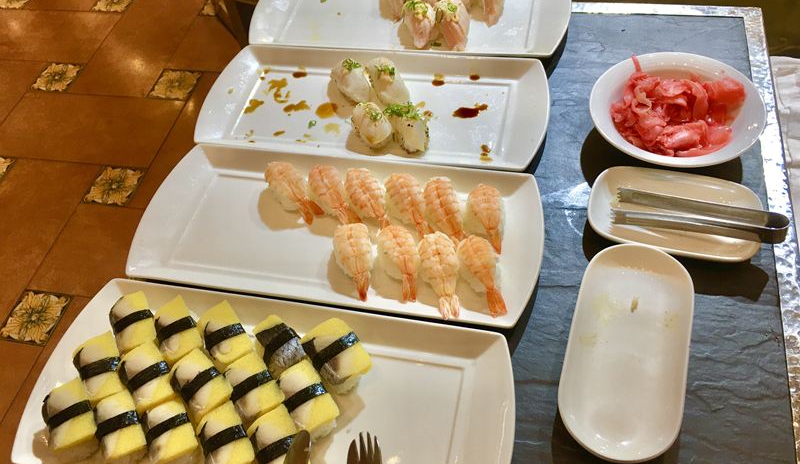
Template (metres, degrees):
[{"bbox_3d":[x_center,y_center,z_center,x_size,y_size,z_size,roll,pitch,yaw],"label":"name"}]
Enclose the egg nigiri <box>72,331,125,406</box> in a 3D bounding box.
[{"bbox_3d":[-0.249,0.121,0.573,0.035,0.031,0.056,-27,54,-12],"label":"egg nigiri"}]

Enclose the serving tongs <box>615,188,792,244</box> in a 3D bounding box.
[{"bbox_3d":[0.277,-0.014,0.626,0.155,0.020,0.029,9,54,21],"label":"serving tongs"}]

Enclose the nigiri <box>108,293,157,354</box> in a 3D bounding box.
[{"bbox_3d":[-0.238,0.088,0.616,0.033,0.030,0.058,-22,53,-10],"label":"nigiri"}]

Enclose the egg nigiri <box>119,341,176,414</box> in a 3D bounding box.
[{"bbox_3d":[-0.208,0.126,0.564,0.035,0.031,0.056,-30,55,-14],"label":"egg nigiri"}]

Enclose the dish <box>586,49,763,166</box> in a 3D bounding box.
[{"bbox_3d":[0.290,-0.117,0.719,0.175,0.049,0.175,6,54,12],"label":"dish"}]

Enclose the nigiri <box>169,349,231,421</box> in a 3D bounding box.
[{"bbox_3d":[-0.161,0.126,0.556,0.035,0.031,0.052,-33,56,-16],"label":"nigiri"}]

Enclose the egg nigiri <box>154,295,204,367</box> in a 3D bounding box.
[{"bbox_3d":[-0.192,0.089,0.589,0.035,0.031,0.054,-31,55,-15],"label":"egg nigiri"}]

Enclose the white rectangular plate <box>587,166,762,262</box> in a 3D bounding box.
[{"bbox_3d":[0.264,-0.012,0.653,0.158,0.029,0.100,10,55,15],"label":"white rectangular plate"}]

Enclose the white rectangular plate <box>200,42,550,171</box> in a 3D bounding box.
[{"bbox_3d":[-0.033,-0.147,0.797,0.410,0.026,0.184,6,54,12],"label":"white rectangular plate"}]

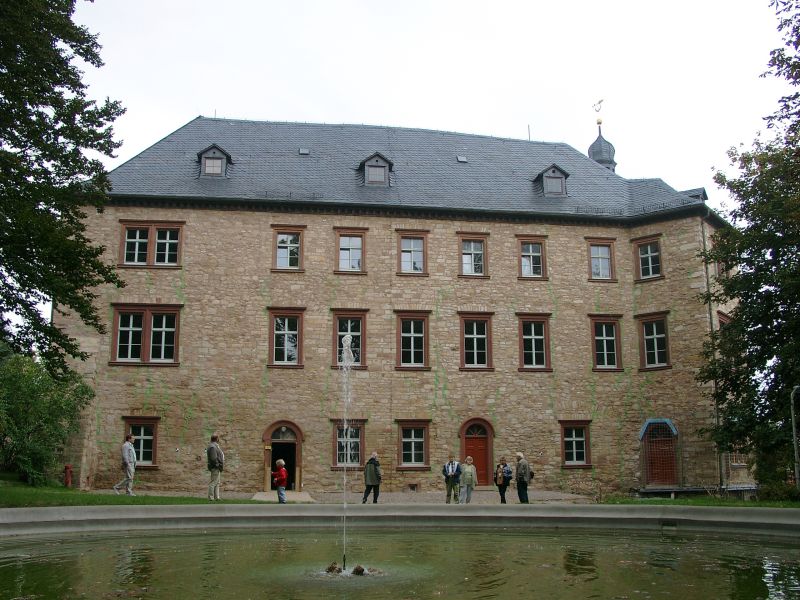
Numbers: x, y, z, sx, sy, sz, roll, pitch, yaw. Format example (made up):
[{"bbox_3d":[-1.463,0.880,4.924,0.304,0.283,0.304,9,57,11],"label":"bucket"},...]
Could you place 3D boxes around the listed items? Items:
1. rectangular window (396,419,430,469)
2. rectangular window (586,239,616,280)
[{"bbox_3d":[0.568,5.933,32.119,1.490,2.040,0.300,2,-12,-8],"label":"rectangular window"},{"bbox_3d":[9.409,-1.854,36.565,1.579,2.119,0.300,1,-10,-9],"label":"rectangular window"}]

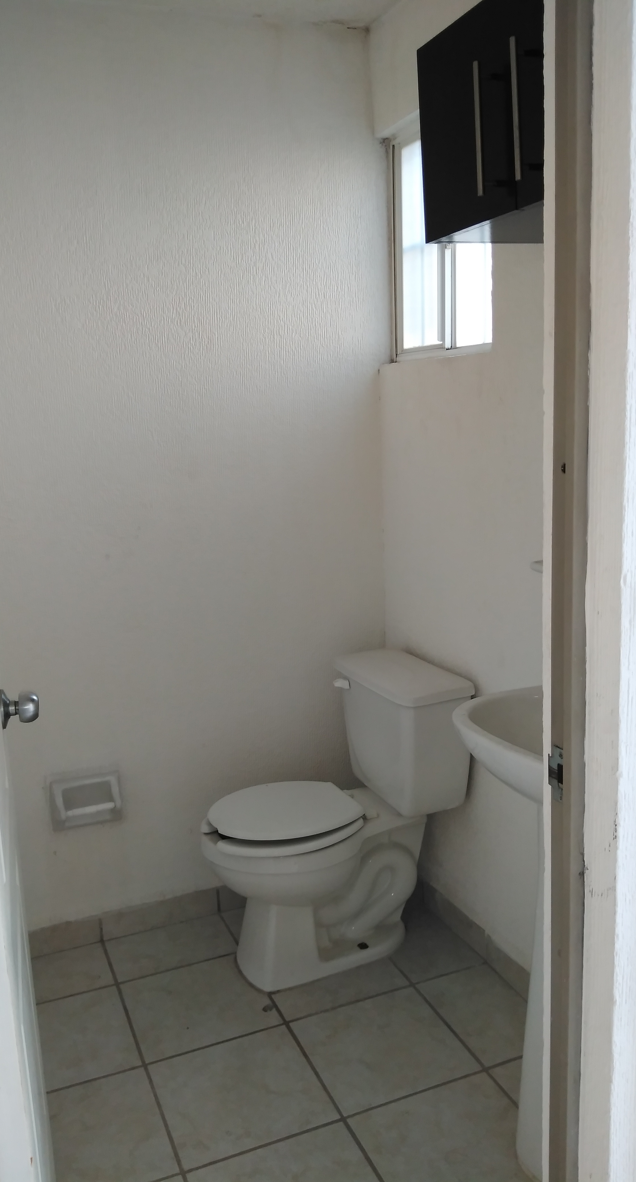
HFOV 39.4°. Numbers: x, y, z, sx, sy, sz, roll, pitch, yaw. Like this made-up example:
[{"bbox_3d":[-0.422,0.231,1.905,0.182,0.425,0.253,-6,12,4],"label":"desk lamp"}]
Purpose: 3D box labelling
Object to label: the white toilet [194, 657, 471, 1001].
[{"bbox_3d":[0.024,0.597,2.295,0.656,0.744,0.425,-6,10,-22],"label":"white toilet"}]

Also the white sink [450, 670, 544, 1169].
[{"bbox_3d":[0.475,0.647,1.614,0.375,0.830,0.508,-6,10,-22],"label":"white sink"}]

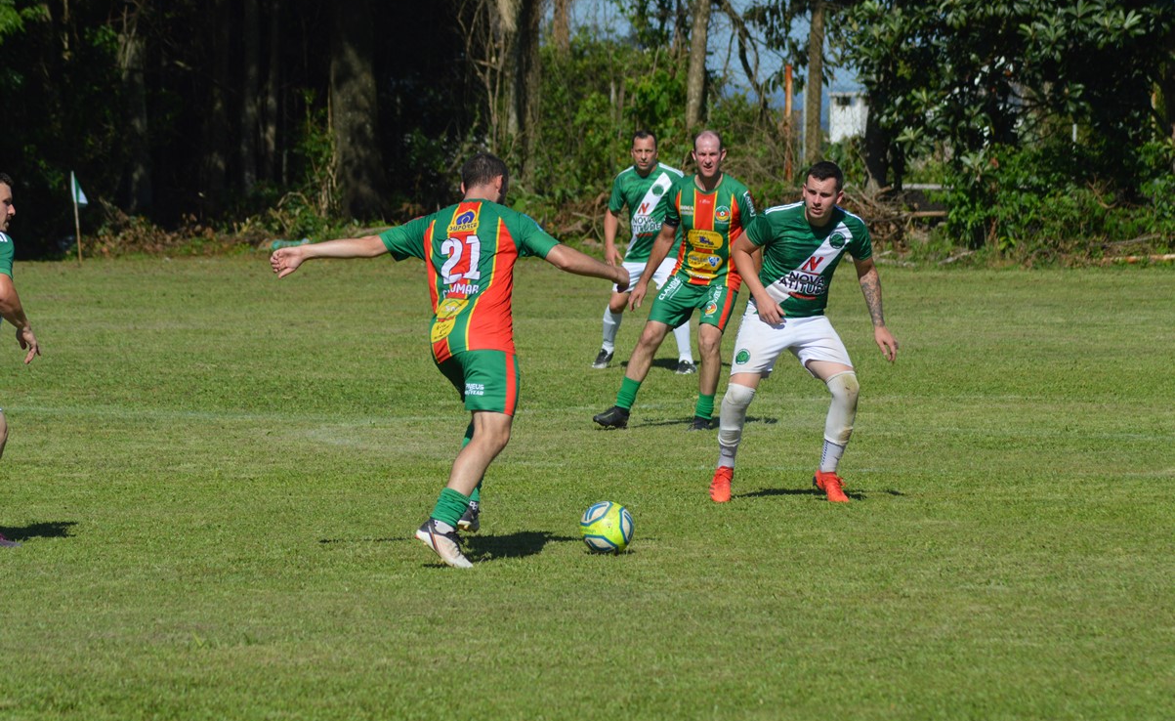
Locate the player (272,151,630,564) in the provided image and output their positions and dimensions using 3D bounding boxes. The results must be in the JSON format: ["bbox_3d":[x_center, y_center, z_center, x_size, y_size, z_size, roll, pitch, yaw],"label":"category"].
[{"bbox_3d":[-0.565,-0.002,36.100,1.400,1.690,0.780,1,2,28],"label":"player"}]

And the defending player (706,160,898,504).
[{"bbox_3d":[1.018,-0.136,41.700,0.900,1.620,0.600,0,1,-8],"label":"defending player"}]

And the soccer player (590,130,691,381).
[{"bbox_3d":[0.396,-0.782,63.800,0.750,1.760,0.480,0,1,10],"label":"soccer player"}]

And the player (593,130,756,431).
[{"bbox_3d":[0.507,-0.465,51.400,0.950,1.750,0.550,0,1,12],"label":"player"}]

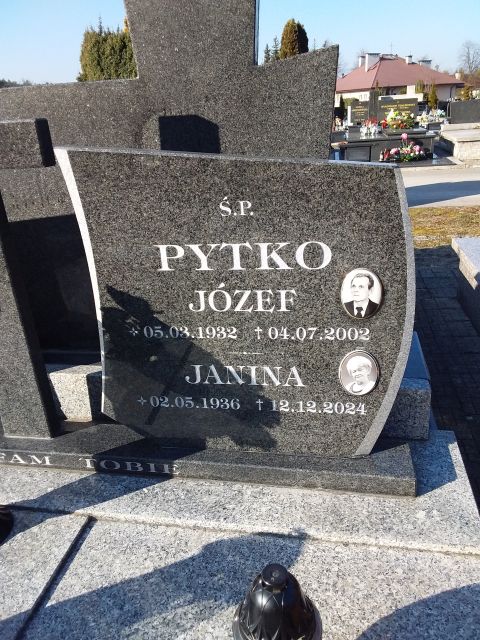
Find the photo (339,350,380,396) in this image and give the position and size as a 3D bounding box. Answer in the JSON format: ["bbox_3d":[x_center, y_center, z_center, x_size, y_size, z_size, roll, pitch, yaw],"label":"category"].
[{"bbox_3d":[0.266,0.119,1.151,0.087,0.110,0.012,0,18,12],"label":"photo"}]

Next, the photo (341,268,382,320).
[{"bbox_3d":[0.259,-0.054,1.094,0.087,0.110,0.012,0,18,12],"label":"photo"}]

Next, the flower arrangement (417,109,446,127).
[{"bbox_3d":[4.543,-4.796,12.280,0.640,0.380,0.360,0,23,12],"label":"flower arrangement"}]

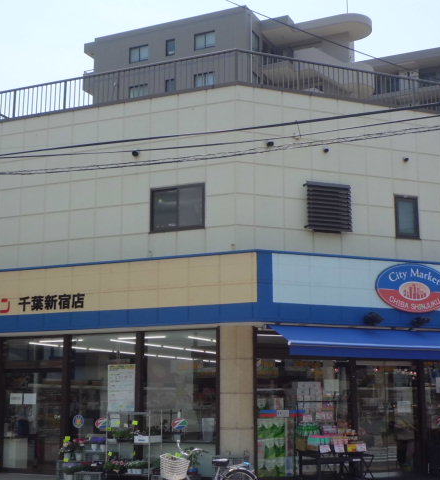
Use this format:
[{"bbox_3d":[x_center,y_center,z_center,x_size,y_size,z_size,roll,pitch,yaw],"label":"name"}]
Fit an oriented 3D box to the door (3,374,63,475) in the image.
[{"bbox_3d":[-3.645,3.507,16.823,1.443,2.000,0.100,-5,-12,24],"label":"door"}]

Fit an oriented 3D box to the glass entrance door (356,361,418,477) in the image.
[{"bbox_3d":[3.140,3.346,16.248,1.358,2.080,0.100,4,-12,-22],"label":"glass entrance door"}]

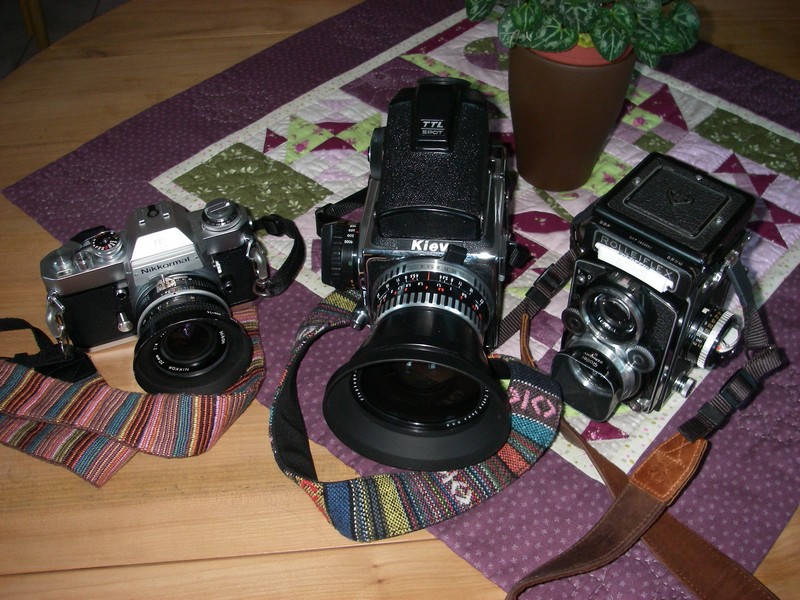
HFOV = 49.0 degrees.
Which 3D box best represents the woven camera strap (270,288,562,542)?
[{"bbox_3d":[0.013,0.064,0.588,0.196,0.036,0.195,3,45,5],"label":"woven camera strap"}]

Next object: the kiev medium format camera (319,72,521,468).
[{"bbox_3d":[0.010,-0.029,0.603,0.140,0.147,0.238,3,45,5],"label":"kiev medium format camera"}]

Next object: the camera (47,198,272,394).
[{"bbox_3d":[-0.165,-0.004,0.622,0.152,0.094,0.125,-18,47,-16],"label":"camera"}]

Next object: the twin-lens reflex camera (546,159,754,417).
[{"bbox_3d":[0.160,0.002,0.570,0.109,0.142,0.116,31,53,28],"label":"twin-lens reflex camera"}]

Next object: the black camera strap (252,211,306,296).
[{"bbox_3d":[-0.096,-0.038,0.688,0.040,0.040,0.066,-18,47,-16],"label":"black camera strap"}]

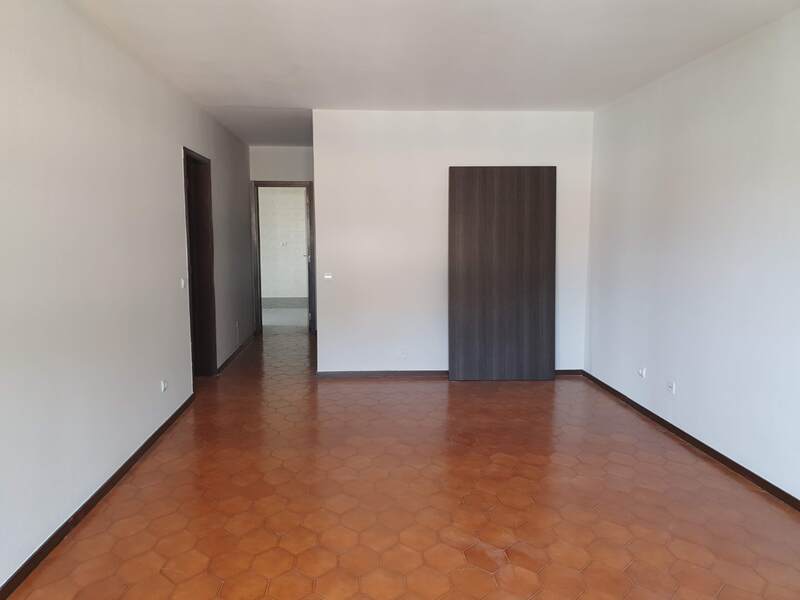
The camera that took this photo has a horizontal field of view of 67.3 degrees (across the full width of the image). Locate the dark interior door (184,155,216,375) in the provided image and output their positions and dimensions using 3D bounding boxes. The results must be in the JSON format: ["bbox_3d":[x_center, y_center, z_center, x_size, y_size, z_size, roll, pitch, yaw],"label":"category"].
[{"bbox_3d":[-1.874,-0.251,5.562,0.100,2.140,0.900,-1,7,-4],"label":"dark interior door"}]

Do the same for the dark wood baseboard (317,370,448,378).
[{"bbox_3d":[-0.163,0.739,5.959,1.310,0.055,0.018,0,7,-2],"label":"dark wood baseboard"}]

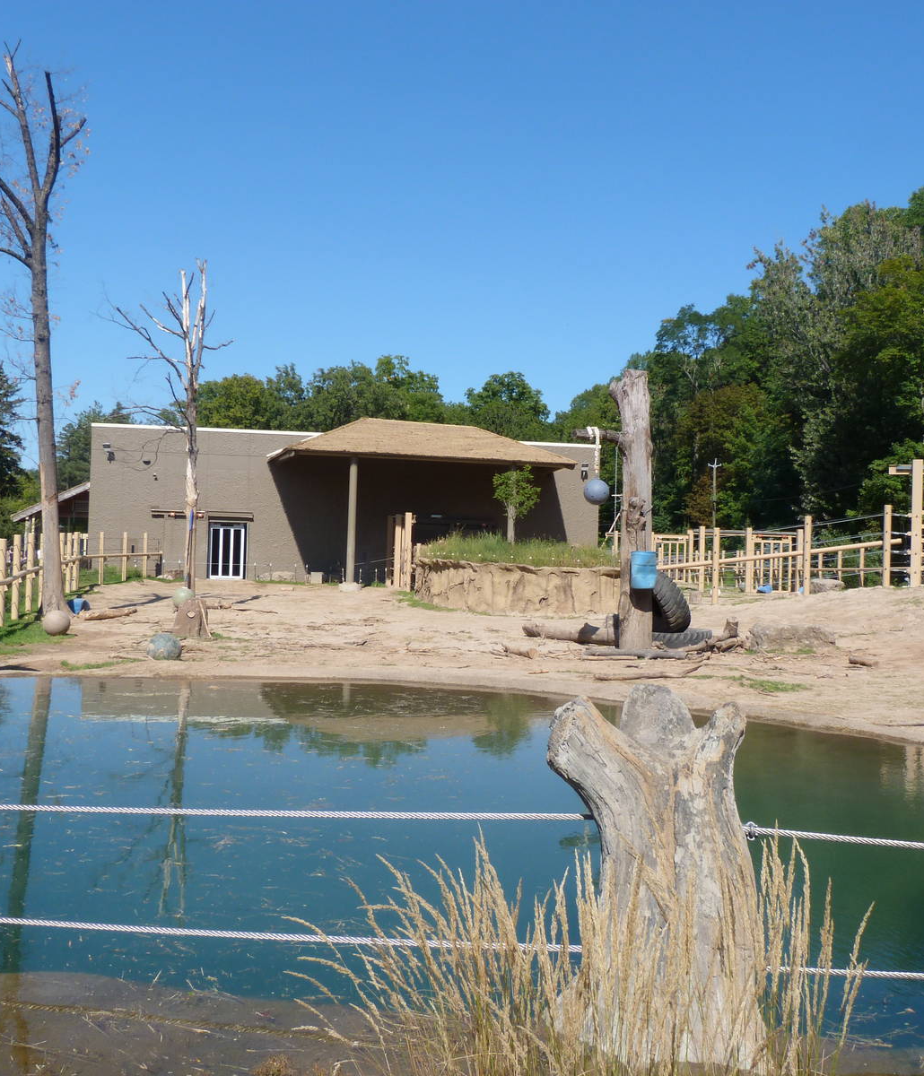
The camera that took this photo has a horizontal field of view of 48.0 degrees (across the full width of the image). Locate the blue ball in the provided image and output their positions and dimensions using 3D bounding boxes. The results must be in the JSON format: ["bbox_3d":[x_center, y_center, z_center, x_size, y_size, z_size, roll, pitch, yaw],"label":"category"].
[{"bbox_3d":[-5.246,1.960,18.300,0.610,0.580,0.610,2,-1,-16],"label":"blue ball"}]

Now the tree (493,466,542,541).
[{"bbox_3d":[2.099,-1.233,40.000,1.850,3.050,1.800,1,-1,3],"label":"tree"}]

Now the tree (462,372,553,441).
[{"bbox_3d":[5.163,-7.402,115.000,10.500,22.000,10.000,1,-1,2],"label":"tree"}]

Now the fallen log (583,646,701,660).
[{"bbox_3d":[4.271,2.728,24.600,2.700,0.240,0.300,2,0,0],"label":"fallen log"}]

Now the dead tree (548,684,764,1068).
[{"bbox_3d":[0.713,1.202,3.800,0.770,1.320,0.680,1,-1,11],"label":"dead tree"}]

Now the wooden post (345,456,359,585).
[{"bbox_3d":[-5.801,-0.952,55.000,0.450,6.850,0.450,2,0,0],"label":"wooden post"}]

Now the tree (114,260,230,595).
[{"bbox_3d":[-11.628,-4.377,41.500,4.500,13.500,4.000,2,-1,-16],"label":"tree"}]

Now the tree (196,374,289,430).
[{"bbox_3d":[-24.477,-7.981,114.970,10.300,20.000,10.300,2,0,0],"label":"tree"}]

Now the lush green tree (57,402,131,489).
[{"bbox_3d":[-32.890,-4.995,91.979,6.600,14.000,6.600,2,0,0],"label":"lush green tree"}]

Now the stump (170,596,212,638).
[{"bbox_3d":[-6.923,2.035,26.500,1.000,1.040,0.950,2,0,0],"label":"stump"}]

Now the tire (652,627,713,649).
[{"bbox_3d":[5.393,2.510,25.500,1.550,0.420,1.550,1,-1,12],"label":"tire"}]

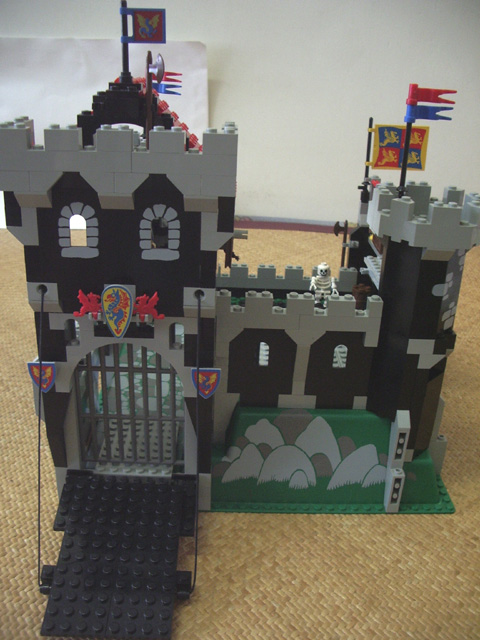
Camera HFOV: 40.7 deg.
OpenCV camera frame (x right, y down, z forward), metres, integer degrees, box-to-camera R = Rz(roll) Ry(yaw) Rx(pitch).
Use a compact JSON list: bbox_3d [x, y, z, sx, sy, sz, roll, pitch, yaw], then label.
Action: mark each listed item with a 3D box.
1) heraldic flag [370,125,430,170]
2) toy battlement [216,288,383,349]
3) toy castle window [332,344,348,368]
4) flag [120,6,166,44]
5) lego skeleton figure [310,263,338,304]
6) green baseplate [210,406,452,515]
[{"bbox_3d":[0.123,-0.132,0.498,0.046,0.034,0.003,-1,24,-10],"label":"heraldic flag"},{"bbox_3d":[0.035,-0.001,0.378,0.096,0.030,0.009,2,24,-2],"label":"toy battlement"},{"bbox_3d":[0.061,0.022,0.394,0.009,0.015,0.004,2,24,-2],"label":"toy castle window"},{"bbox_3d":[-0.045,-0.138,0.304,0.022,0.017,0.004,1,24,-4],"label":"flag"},{"bbox_3d":[0.071,-0.030,0.545,0.025,0.041,0.013,4,24,3],"label":"lego skeleton figure"},{"bbox_3d":[0.012,0.044,0.511,0.256,0.060,0.256,2,24,-2],"label":"green baseplate"}]

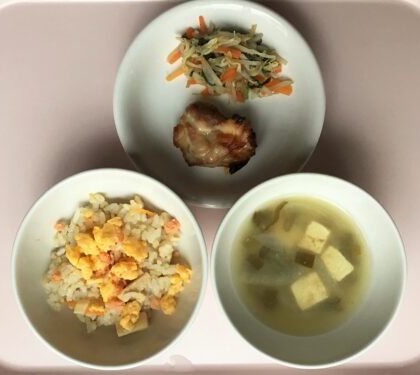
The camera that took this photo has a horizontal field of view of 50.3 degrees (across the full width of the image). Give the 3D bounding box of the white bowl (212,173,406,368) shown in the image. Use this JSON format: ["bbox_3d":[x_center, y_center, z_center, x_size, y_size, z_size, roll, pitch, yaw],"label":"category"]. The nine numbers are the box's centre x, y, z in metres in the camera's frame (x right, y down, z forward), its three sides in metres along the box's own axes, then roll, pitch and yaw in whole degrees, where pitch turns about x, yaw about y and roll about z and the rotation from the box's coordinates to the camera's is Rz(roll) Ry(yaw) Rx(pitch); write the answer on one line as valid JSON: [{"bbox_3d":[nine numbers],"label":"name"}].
[{"bbox_3d":[0.065,0.056,0.319,0.127,0.055,0.127,0,87,0],"label":"white bowl"}]

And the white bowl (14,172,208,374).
[{"bbox_3d":[-0.064,0.054,0.317,0.127,0.055,0.127,0,87,0],"label":"white bowl"}]

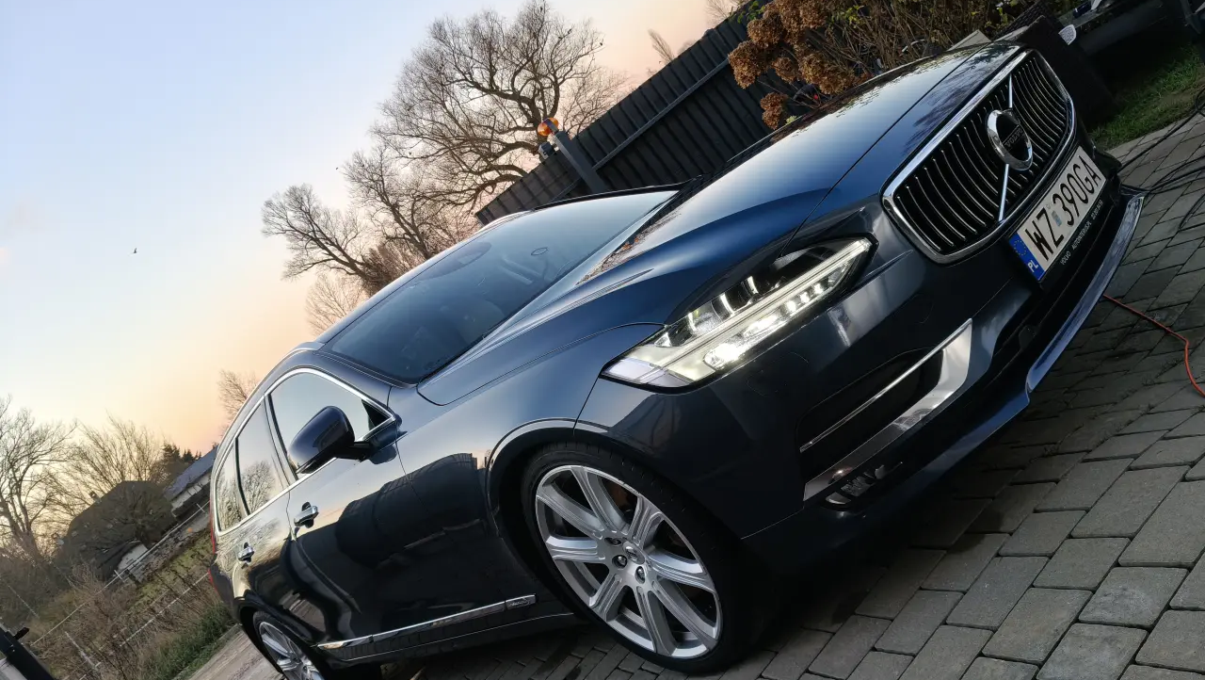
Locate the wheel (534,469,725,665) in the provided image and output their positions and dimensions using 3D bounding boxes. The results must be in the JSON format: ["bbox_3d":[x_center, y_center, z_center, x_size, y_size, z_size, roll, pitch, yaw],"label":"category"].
[{"bbox_3d":[0.107,0.464,2.127,0.200,0.540,0.540,-40,4,-37],"label":"wheel"}]

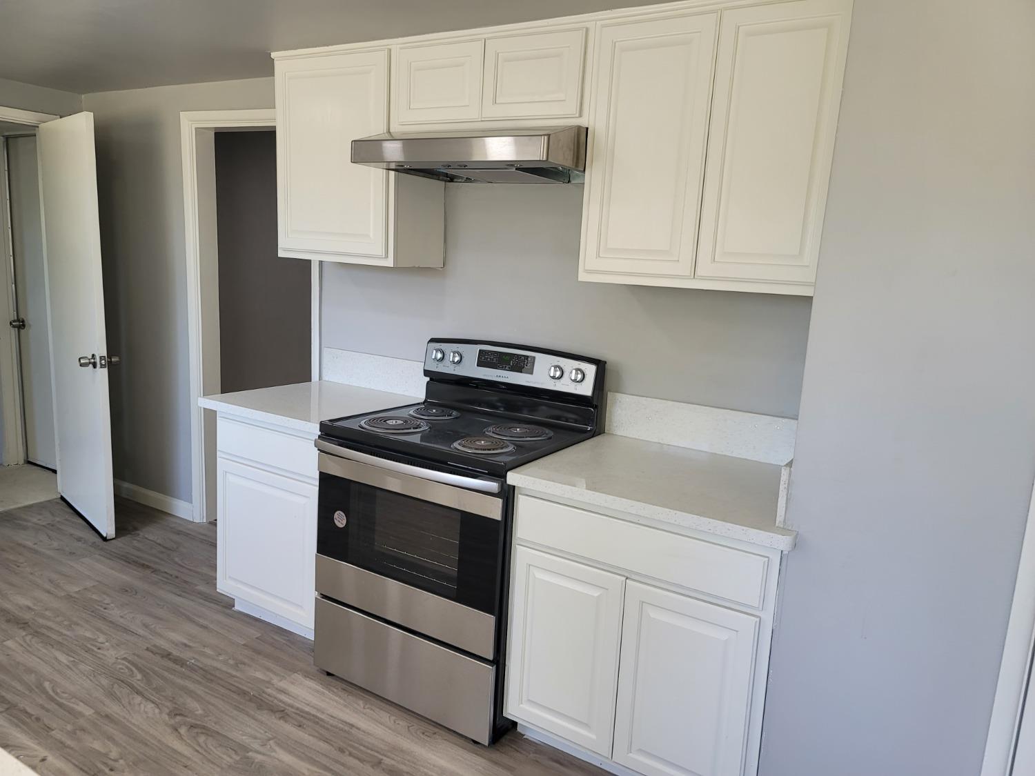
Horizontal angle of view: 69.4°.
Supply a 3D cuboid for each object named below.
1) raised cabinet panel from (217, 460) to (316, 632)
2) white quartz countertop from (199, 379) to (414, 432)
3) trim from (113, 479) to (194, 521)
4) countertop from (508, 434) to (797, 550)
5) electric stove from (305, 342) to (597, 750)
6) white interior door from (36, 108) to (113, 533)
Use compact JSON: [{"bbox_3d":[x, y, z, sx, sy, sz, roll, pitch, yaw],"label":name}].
[{"bbox_3d":[-0.939,0.586,2.812,0.566,0.557,0.020,9,12,31],"label":"raised cabinet panel"},{"bbox_3d":[-0.775,0.061,2.989,0.655,0.034,0.658,9,12,31],"label":"white quartz countertop"},{"bbox_3d":[-2.146,0.619,4.307,0.875,0.100,0.015,9,12,31],"label":"trim"},{"bbox_3d":[0.478,0.270,2.220,0.781,0.034,0.662,9,12,31],"label":"countertop"},{"bbox_3d":[-0.212,0.458,2.643,0.757,1.180,0.705,9,12,31],"label":"electric stove"},{"bbox_3d":[-2.269,-0.312,3.839,0.806,2.035,0.036,13,14,44],"label":"white interior door"}]

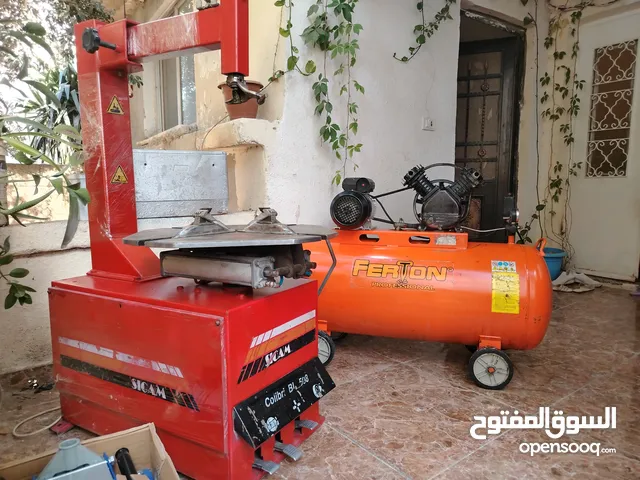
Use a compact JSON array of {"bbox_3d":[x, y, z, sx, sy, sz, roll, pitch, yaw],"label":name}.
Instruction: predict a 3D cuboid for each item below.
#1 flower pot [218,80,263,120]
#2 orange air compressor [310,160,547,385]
[{"bbox_3d":[-0.445,-0.785,2.496,0.253,0.197,0.253,0,6,0],"label":"flower pot"},{"bbox_3d":[0.385,0.116,1.970,1.162,0.886,0.437,2,7,18],"label":"orange air compressor"}]

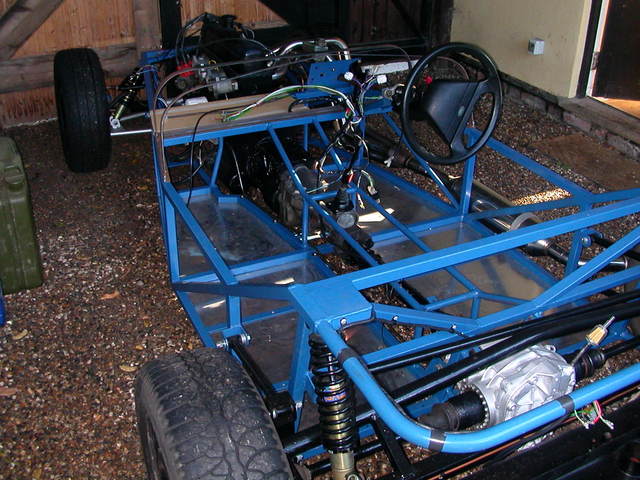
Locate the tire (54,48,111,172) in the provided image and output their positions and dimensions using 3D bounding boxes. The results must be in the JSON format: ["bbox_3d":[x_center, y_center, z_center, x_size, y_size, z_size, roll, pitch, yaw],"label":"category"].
[{"bbox_3d":[-1.163,-0.628,3.347,0.178,0.578,0.578,-9,30,-25],"label":"tire"}]

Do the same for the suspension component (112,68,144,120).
[{"bbox_3d":[-0.955,-0.714,3.410,0.066,0.305,0.066,21,15,-35],"label":"suspension component"}]

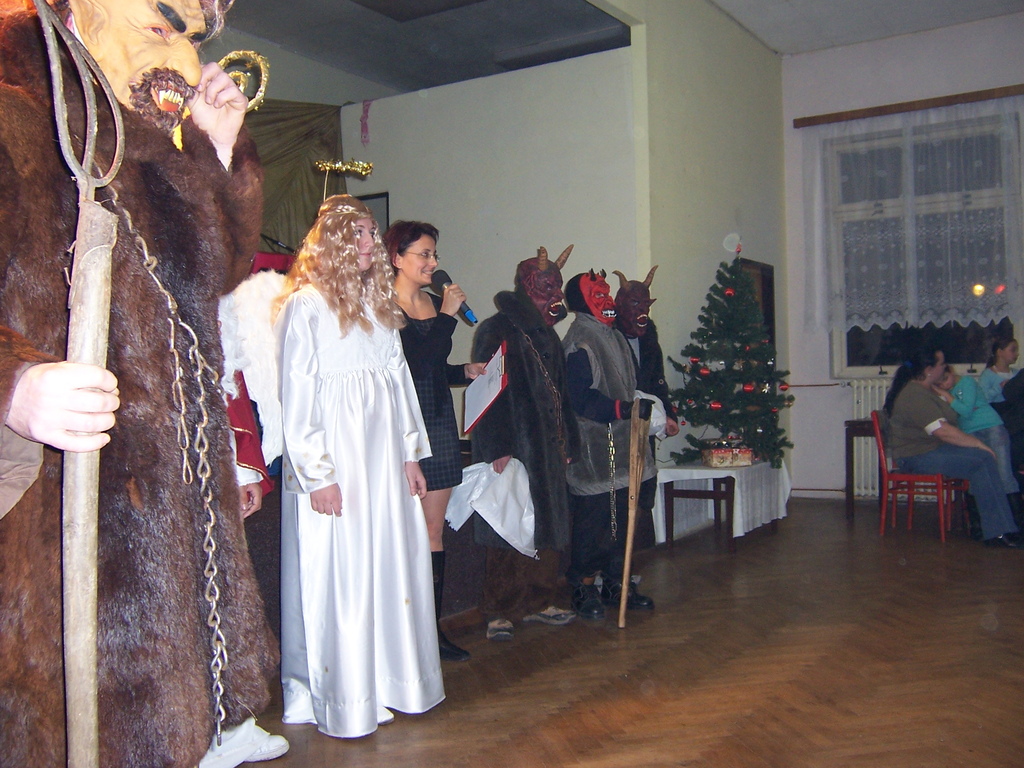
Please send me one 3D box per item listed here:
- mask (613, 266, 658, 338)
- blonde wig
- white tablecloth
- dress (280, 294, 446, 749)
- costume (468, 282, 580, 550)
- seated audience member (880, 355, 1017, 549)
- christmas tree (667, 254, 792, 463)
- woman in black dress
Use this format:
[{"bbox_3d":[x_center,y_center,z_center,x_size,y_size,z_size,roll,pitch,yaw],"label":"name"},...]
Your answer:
[{"bbox_3d":[0.648,-0.428,5.123,0.250,0.370,0.240,-1,1,-30],"label":"mask"},{"bbox_3d":[-0.565,-0.396,3.234,0.310,0.450,0.370,-1,1,32],"label":"blonde wig"},{"bbox_3d":[1.442,0.795,6.598,0.530,0.450,1.100,-1,1,34],"label":"white tablecloth"},{"bbox_3d":[-0.512,0.382,3.254,0.450,1.390,0.570,-1,1,29],"label":"dress"},{"bbox_3d":[0.056,0.158,4.339,0.410,1.140,0.560,-1,1,40],"label":"costume"},{"bbox_3d":[2.915,0.395,6.502,0.860,1.250,0.520,-1,1,41],"label":"seated audience member"},{"bbox_3d":[1.461,-0.144,6.529,0.800,1.420,0.840,-1,1,34],"label":"christmas tree"},{"bbox_3d":[-0.327,0.201,3.968,0.430,1.730,0.470,-1,1,32],"label":"woman in black dress"}]

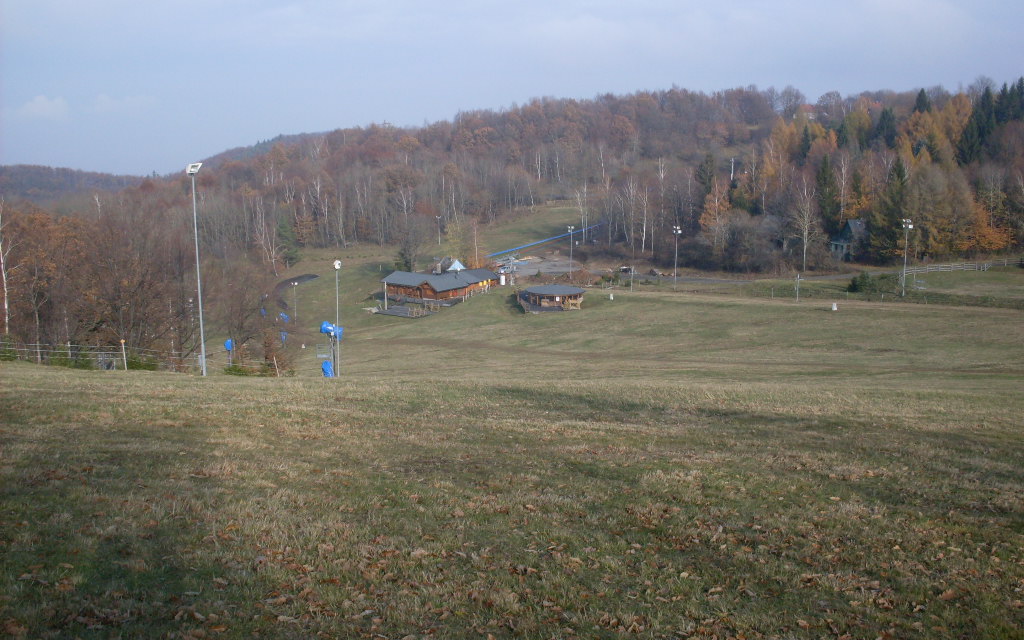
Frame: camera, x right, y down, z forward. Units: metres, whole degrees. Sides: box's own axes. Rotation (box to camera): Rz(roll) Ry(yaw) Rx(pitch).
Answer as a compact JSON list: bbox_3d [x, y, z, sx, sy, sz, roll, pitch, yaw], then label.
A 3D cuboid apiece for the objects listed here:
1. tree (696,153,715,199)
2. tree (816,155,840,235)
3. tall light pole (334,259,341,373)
[{"bbox_3d":[49.043,-33.598,286.527,4.800,18.000,4.800,0,10,0],"label":"tree"},{"bbox_3d":[72.623,-27.391,259.824,5.500,21.500,5.500,0,10,0],"label":"tree"},{"bbox_3d":[-17.428,-0.176,113.218,0.750,12.000,0.700,6,11,30],"label":"tall light pole"}]

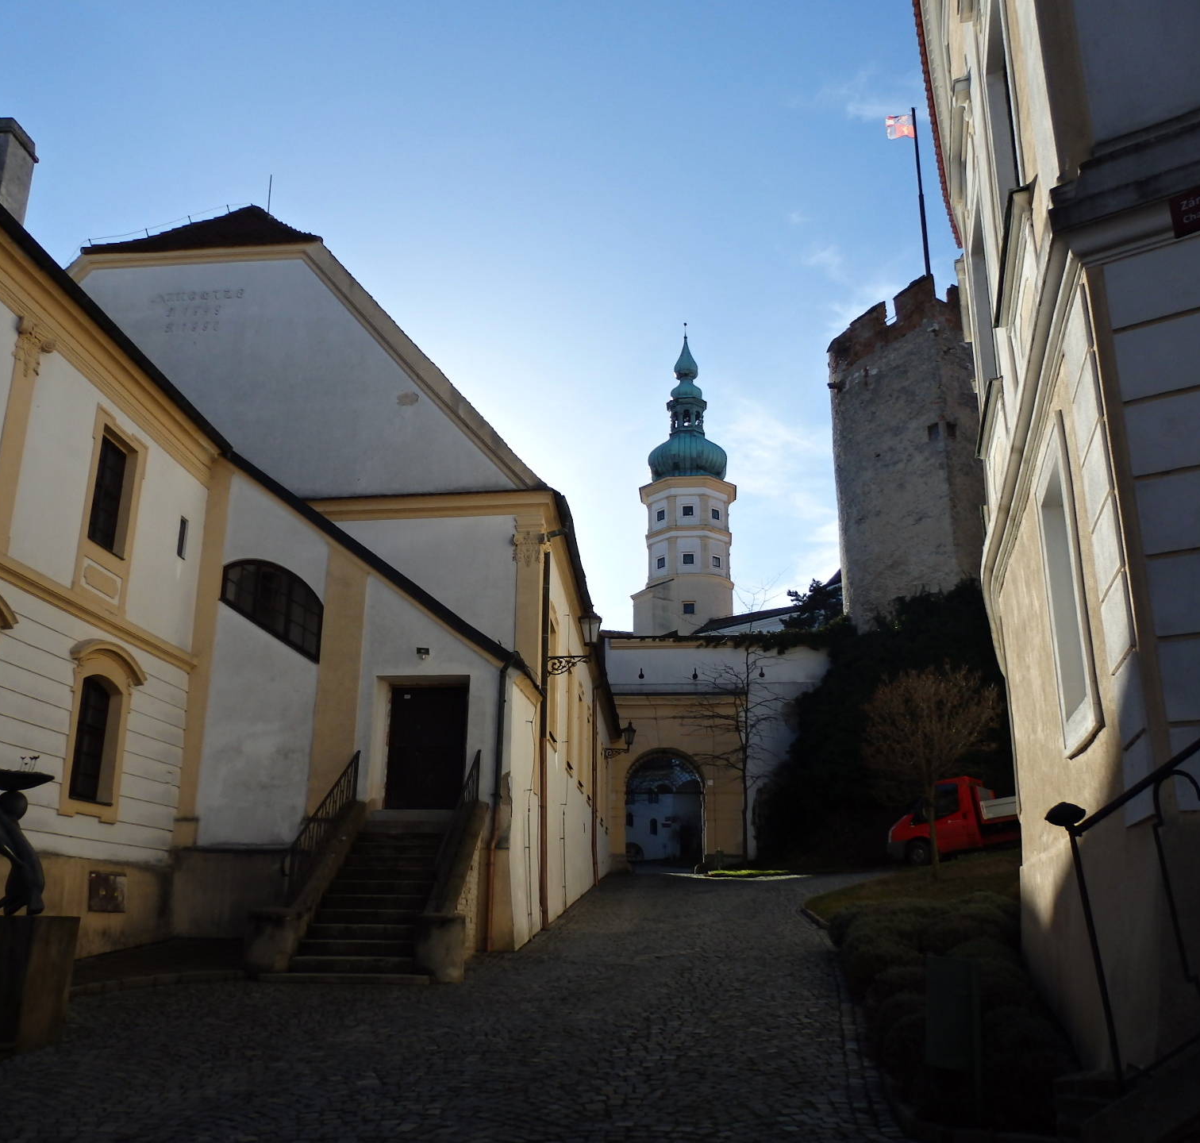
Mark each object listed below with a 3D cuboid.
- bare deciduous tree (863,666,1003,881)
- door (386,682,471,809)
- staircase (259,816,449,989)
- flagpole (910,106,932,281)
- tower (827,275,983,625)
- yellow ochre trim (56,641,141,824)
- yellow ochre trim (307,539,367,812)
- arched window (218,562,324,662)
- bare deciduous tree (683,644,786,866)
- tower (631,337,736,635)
[{"bbox_3d":[6.829,4.043,22.588,2.800,4.430,2.750,0,-16,0],"label":"bare deciduous tree"},{"bbox_3d":[-2.700,2.759,17.207,1.280,1.940,0.100,-2,-17,5],"label":"door"},{"bbox_3d":[-2.805,4.220,14.660,2.250,2.200,3.200,-2,-17,5],"label":"staircase"},{"bbox_3d":[18.329,-21.752,62.713,0.200,11.900,0.200,-2,-17,5],"label":"flagpole"},{"bbox_3d":[17.476,-4.416,58.687,9.800,18.910,10.200,-5,-17,16],"label":"tower"},{"bbox_3d":[-6.519,2.083,14.375,0.250,2.250,1.680,-1,-17,3],"label":"yellow ochre trim"},{"bbox_3d":[-4.146,1.617,17.322,0.680,4.350,0.120,-2,-17,5],"label":"yellow ochre trim"},{"bbox_3d":[-5.262,0.648,17.696,1.708,1.657,0.200,-1,-17,3],"label":"arched window"},{"bbox_3d":[5.544,7.324,45.867,4.200,9.300,3.800,-2,-17,5],"label":"bare deciduous tree"},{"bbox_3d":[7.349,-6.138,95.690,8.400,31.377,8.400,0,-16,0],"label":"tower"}]

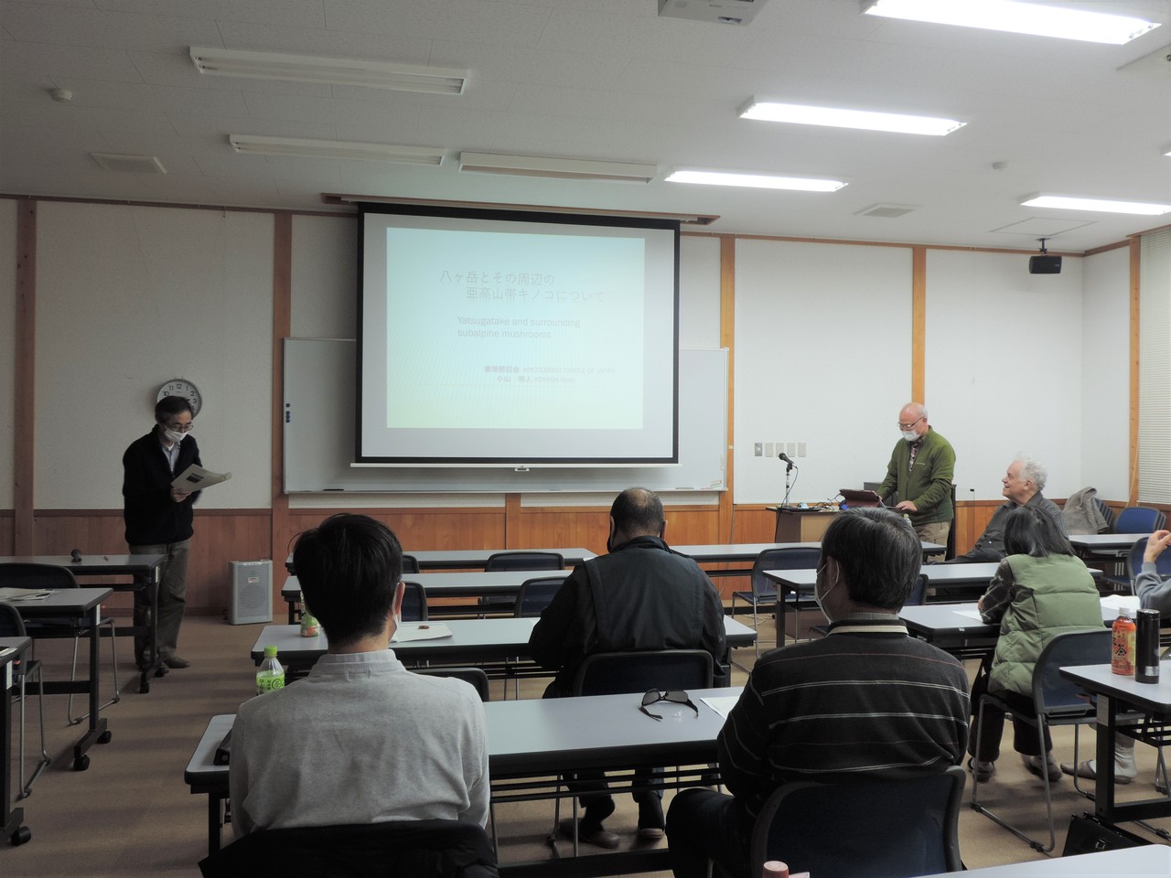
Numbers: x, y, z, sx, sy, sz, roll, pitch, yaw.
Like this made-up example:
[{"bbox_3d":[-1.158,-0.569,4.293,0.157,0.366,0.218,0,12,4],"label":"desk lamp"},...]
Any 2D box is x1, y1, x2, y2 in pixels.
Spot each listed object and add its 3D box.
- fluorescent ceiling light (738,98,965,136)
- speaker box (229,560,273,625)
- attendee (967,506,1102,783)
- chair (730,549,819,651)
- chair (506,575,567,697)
[{"bbox_3d":[1.458,-1.746,5.490,1.250,0.060,0.230,0,0,-13],"label":"fluorescent ceiling light"},{"bbox_3d":[-2.515,1.137,7.642,0.265,0.470,0.220,0,0,-27],"label":"speaker box"},{"bbox_3d":[1.772,0.835,3.984,0.530,1.155,0.770,0,0,-14],"label":"attendee"},{"bbox_3d":[1.124,1.017,6.166,0.470,0.770,0.570,0,0,-13],"label":"chair"},{"bbox_3d":[-0.156,1.015,4.915,0.470,0.770,0.570,0,0,-13],"label":"chair"}]

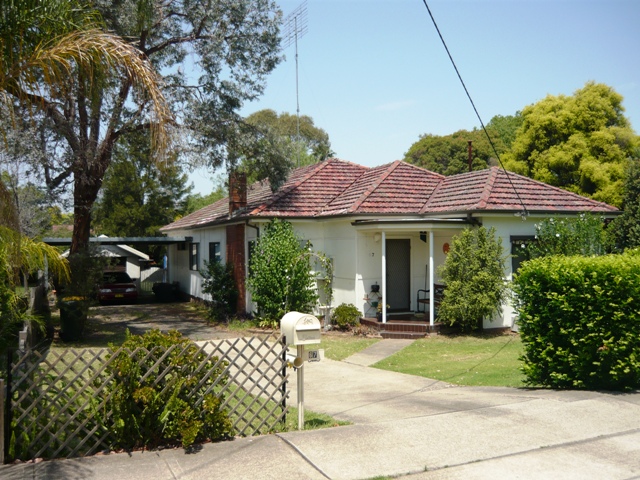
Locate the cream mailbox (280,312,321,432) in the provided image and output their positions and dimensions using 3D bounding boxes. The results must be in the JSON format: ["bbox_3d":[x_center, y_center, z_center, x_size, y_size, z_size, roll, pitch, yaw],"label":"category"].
[{"bbox_3d":[-0.195,1.268,5.855,0.265,1.127,0.370,0,-1,-24],"label":"cream mailbox"}]

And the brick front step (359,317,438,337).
[{"bbox_3d":[2.176,2.311,15.923,1.650,0.330,1.300,-1,-1,23],"label":"brick front step"}]

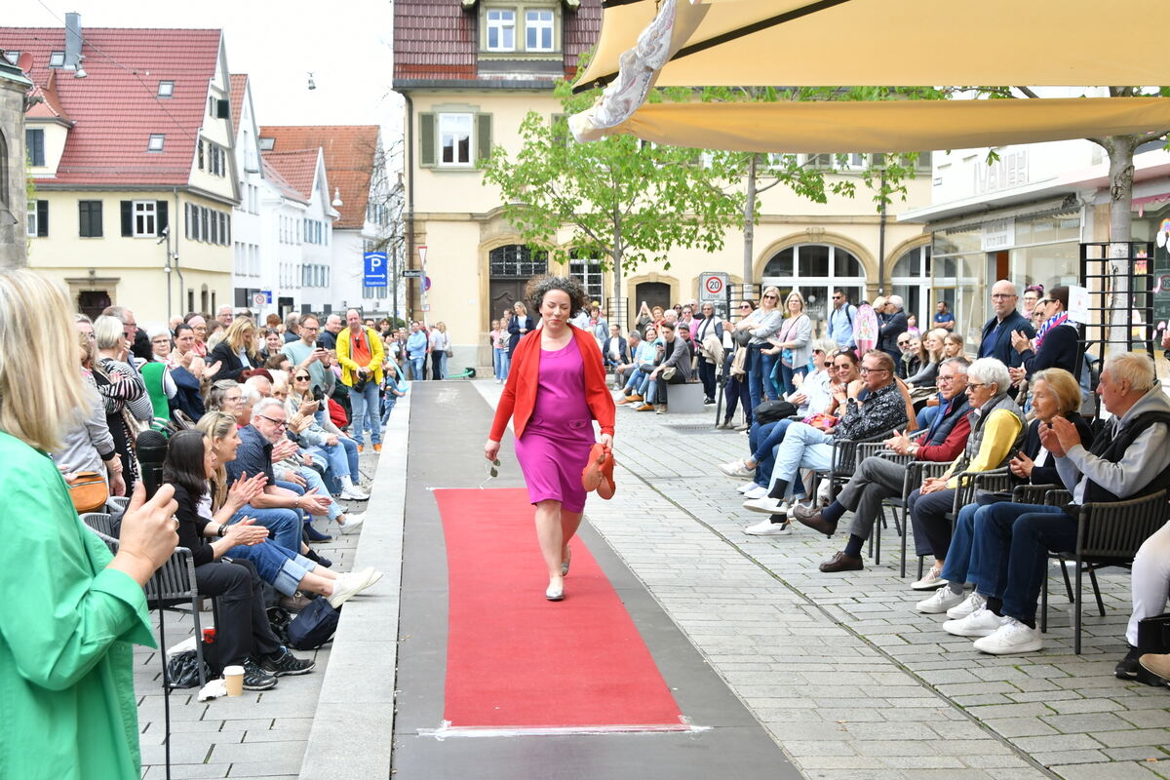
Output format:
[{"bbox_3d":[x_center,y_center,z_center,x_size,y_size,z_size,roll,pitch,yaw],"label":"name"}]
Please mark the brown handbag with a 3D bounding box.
[{"bbox_3d":[-2.336,0.473,7.250,0.260,0.200,0.100,-1,3,-23],"label":"brown handbag"}]

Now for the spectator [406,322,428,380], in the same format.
[{"bbox_3d":[-4.151,-0.768,38.500,0.520,1.760,0.380,-1,3,-12],"label":"spectator"}]

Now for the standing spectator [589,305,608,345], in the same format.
[{"bbox_3d":[0.247,-0.872,30.960,0.500,1.610,0.330,1,3,6],"label":"standing spectator"}]

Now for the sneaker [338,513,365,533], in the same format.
[{"bbox_3d":[-1.722,0.991,11.700,0.275,0.115,0.100,-33,0,-6],"label":"sneaker"}]

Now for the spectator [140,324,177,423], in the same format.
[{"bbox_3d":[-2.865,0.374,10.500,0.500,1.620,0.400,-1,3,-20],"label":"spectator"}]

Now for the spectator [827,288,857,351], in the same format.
[{"bbox_3d":[3.294,-0.410,20.046,0.520,1.770,0.360,2,4,38],"label":"spectator"}]

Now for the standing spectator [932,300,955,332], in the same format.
[{"bbox_3d":[8.412,-1.179,36.456,0.550,1.770,0.380,2,3,27],"label":"standing spectator"}]

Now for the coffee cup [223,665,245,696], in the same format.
[{"bbox_3d":[-1.570,1.296,6.967,0.092,0.125,0.092,0,3,0],"label":"coffee cup"}]

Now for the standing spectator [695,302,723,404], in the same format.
[{"bbox_3d":[2.008,-0.583,25.242,0.520,1.640,0.360,1,3,23],"label":"standing spectator"}]

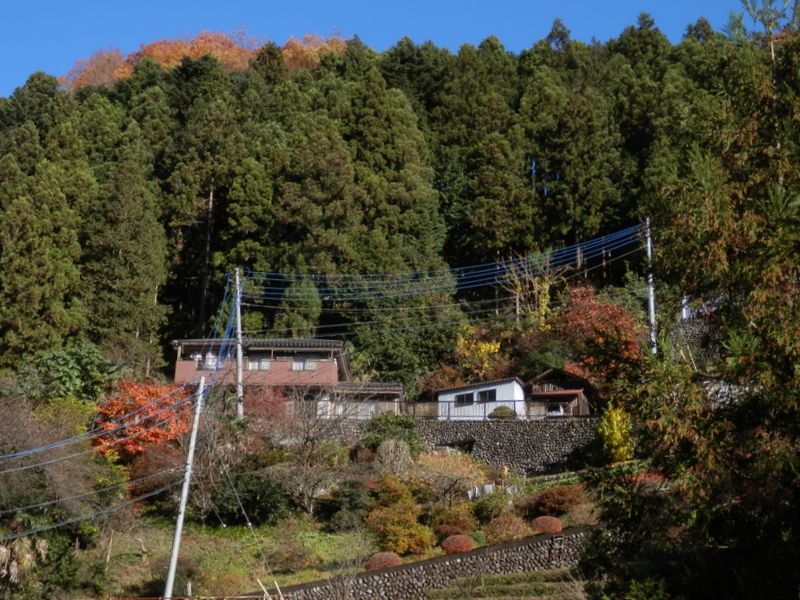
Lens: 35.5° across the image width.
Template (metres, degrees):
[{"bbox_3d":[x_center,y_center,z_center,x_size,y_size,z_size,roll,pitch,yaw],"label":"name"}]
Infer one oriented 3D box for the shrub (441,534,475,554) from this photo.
[{"bbox_3d":[2.442,10.383,53.000,1.440,0.850,1.440,0,-15,0],"label":"shrub"}]

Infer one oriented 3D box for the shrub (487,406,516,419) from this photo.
[{"bbox_3d":[6.488,7.185,79.000,1.750,0.900,1.600,0,-10,0],"label":"shrub"}]

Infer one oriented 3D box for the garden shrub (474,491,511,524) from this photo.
[{"bbox_3d":[4.252,9.683,58.000,1.770,1.660,1.770,0,-15,0],"label":"garden shrub"}]

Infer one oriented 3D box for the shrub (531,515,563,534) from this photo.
[{"bbox_3d":[6.574,10.074,56.000,1.440,0.900,1.440,0,-15,0],"label":"shrub"}]

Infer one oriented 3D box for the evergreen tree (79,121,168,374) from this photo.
[{"bbox_3d":[-21.491,-4.003,97.000,6.900,20.000,6.600,0,-10,0],"label":"evergreen tree"}]

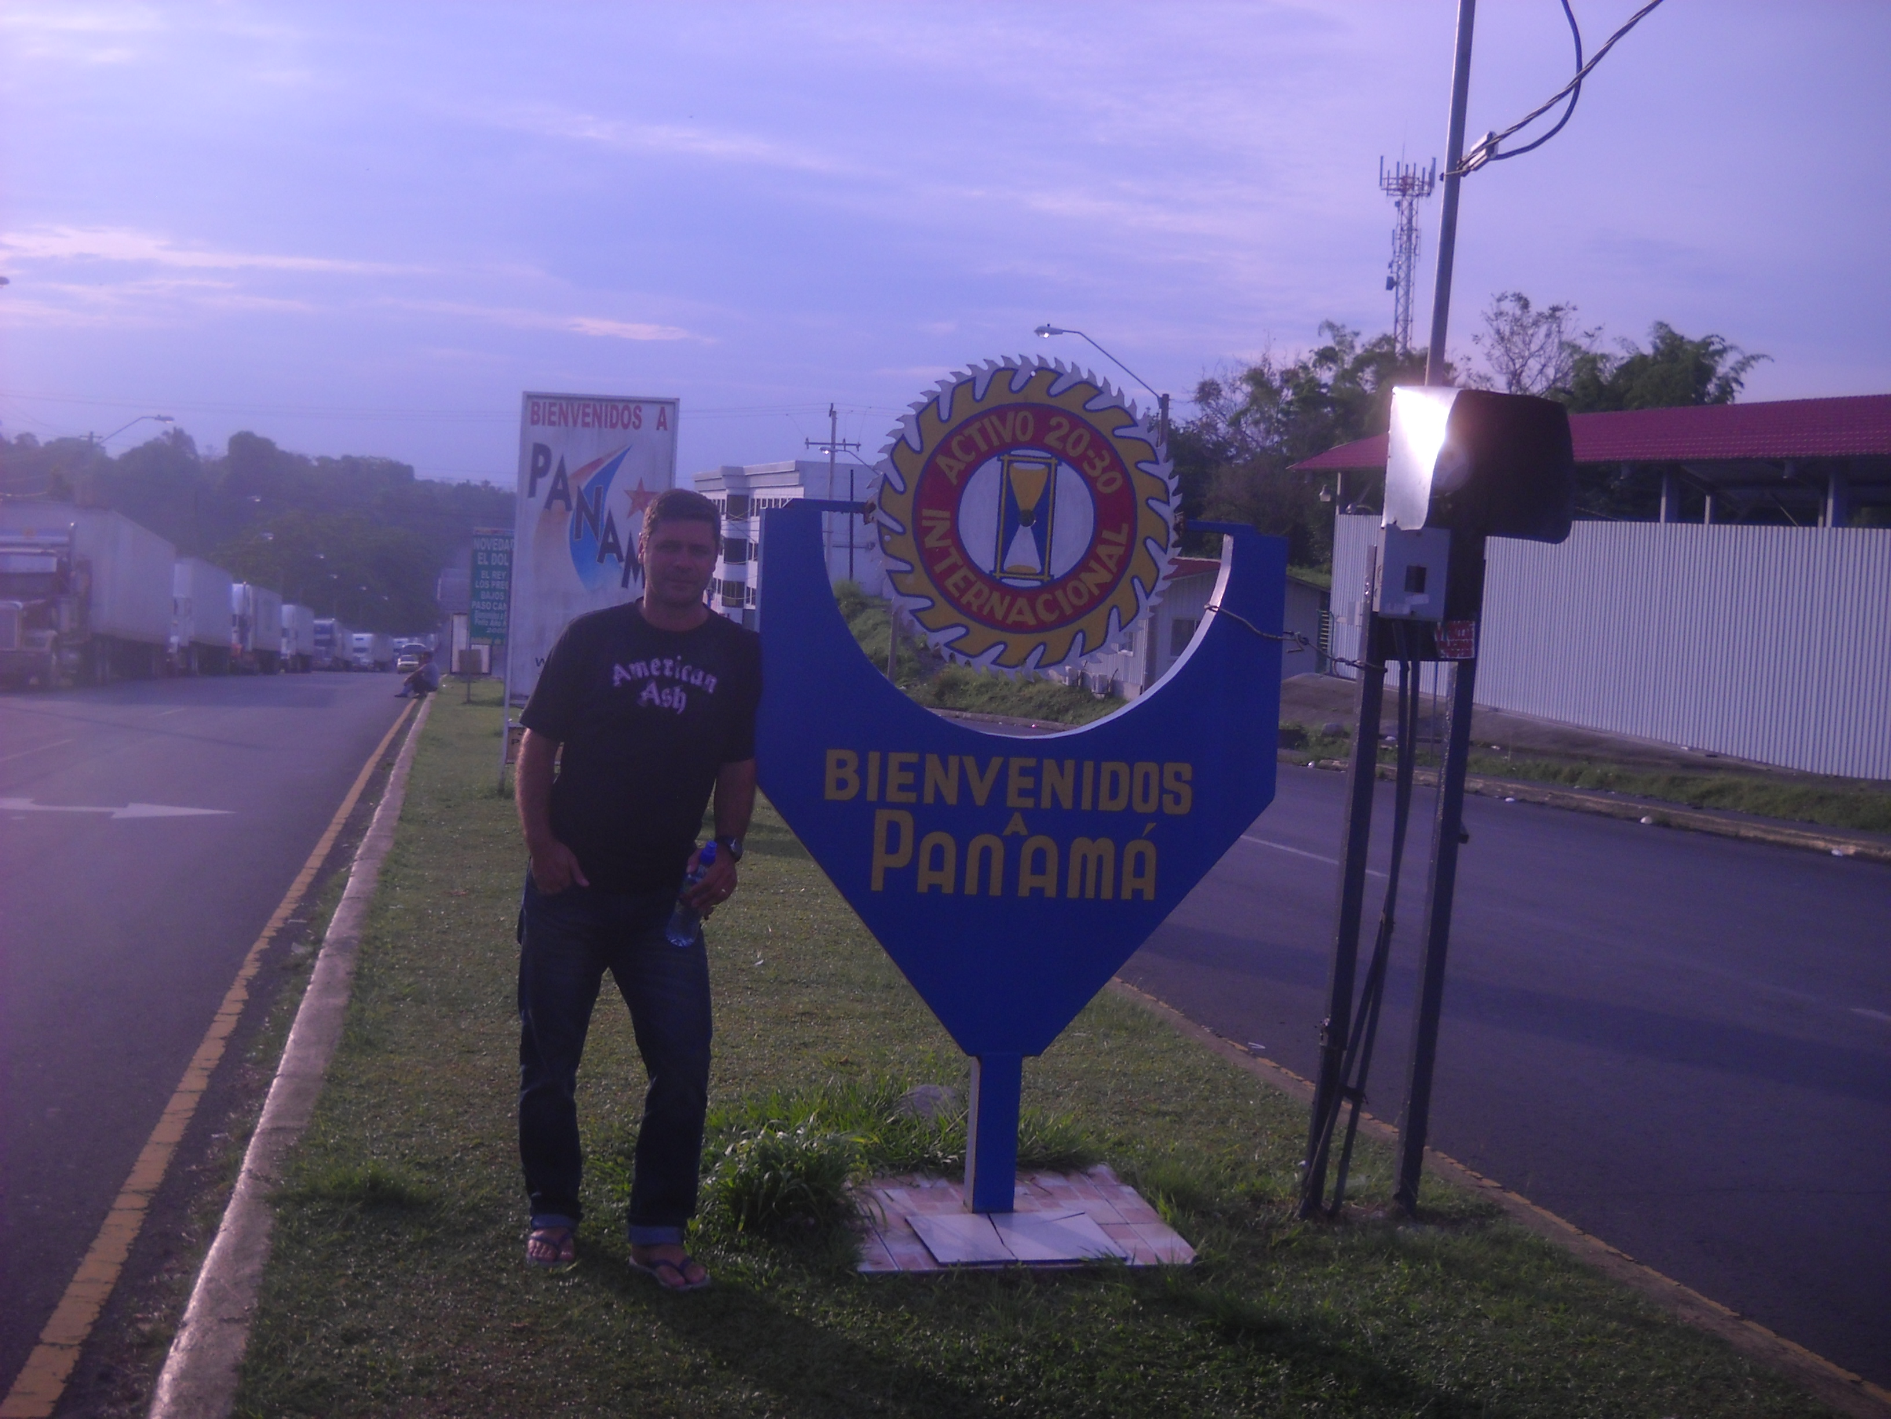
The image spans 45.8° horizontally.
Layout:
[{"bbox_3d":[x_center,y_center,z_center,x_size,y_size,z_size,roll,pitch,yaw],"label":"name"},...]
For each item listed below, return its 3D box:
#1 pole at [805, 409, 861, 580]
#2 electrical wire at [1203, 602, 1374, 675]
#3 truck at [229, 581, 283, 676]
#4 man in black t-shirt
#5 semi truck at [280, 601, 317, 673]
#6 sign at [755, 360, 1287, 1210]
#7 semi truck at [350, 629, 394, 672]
[{"bbox_3d":[-5.010,-7.854,98.000,2.400,10.989,0.400,2,5,-3],"label":"pole"},{"bbox_3d":[0.851,-0.176,5.550,0.440,0.170,0.110,1,5,-14],"label":"electrical wire"},{"bbox_3d":[-33.322,-3.712,104.703,2.560,4.060,18.500,2,1,-12],"label":"truck"},{"bbox_3d":[-0.693,0.382,4.946,0.540,1.750,0.370,2,5,-10],"label":"man in black t-shirt"},{"bbox_3d":[-39.478,-4.221,133.203,2.560,4.060,18.000,2,1,-12],"label":"semi truck"},{"bbox_3d":[0.170,0.198,5.463,1.272,2.072,0.120,2,5,-9],"label":"sign"},{"bbox_3d":[-61.661,-6.100,239.703,2.560,4.060,18.000,2,1,-8],"label":"semi truck"}]

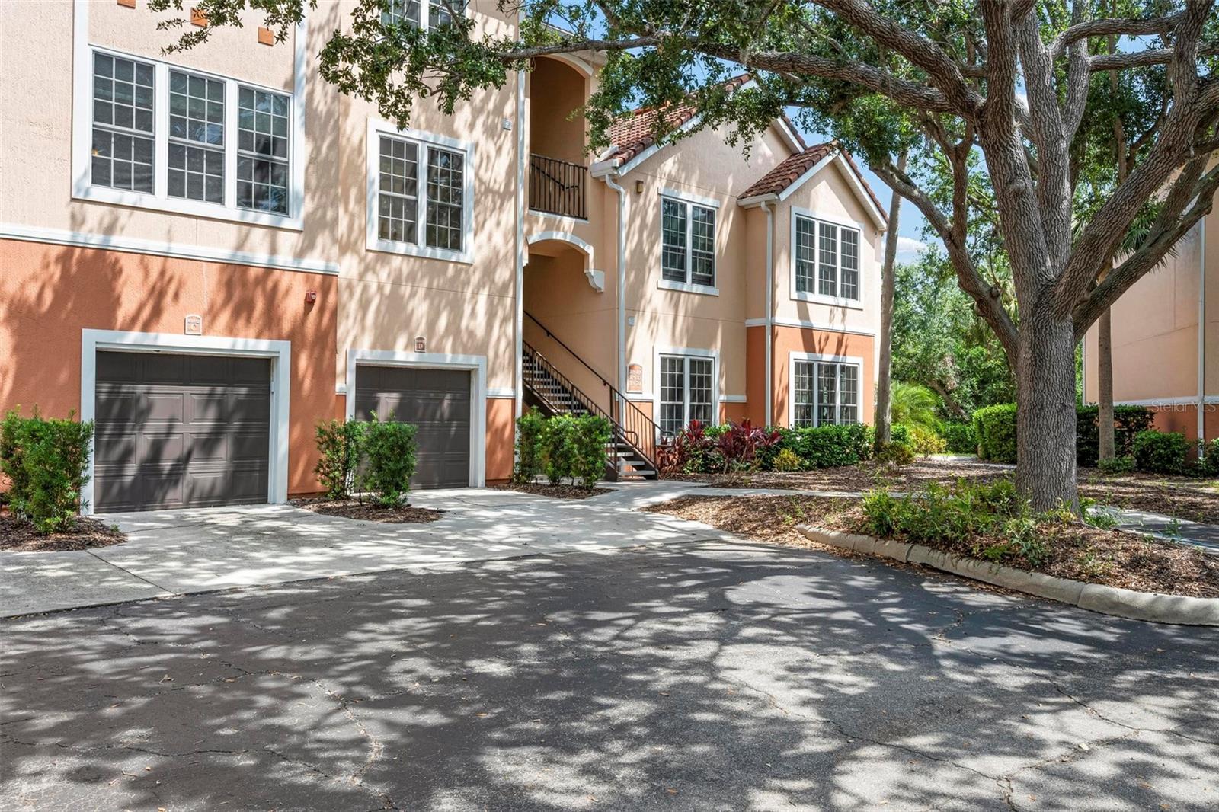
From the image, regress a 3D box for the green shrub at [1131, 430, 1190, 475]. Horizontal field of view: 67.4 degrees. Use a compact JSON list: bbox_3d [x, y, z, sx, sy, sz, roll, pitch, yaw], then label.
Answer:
[{"bbox_3d":[12.611,1.056,20.900,1.180,1.010,1.150,1,-1,-40],"label":"green shrub"}]

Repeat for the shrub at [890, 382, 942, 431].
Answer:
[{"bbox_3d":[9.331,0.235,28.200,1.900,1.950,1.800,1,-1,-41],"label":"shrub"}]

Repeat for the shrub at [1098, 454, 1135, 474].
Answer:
[{"bbox_3d":[11.476,1.326,20.700,0.760,0.440,0.700,1,-1,-40],"label":"shrub"}]

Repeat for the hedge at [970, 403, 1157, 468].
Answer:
[{"bbox_3d":[12.100,0.765,24.400,1.050,1.620,4.400,1,-1,-40],"label":"hedge"}]

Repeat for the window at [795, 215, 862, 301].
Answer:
[{"bbox_3d":[5.455,-3.636,22.786,2.719,1.877,0.110,1,-1,-41],"label":"window"}]

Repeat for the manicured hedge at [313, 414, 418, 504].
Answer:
[{"bbox_3d":[-3.639,0.744,13.598,0.787,1.311,1.891,1,-1,-41],"label":"manicured hedge"}]

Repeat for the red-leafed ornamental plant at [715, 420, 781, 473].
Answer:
[{"bbox_3d":[2.845,0.818,18.700,1.300,1.080,1.150,1,-1,-40],"label":"red-leafed ornamental plant"}]

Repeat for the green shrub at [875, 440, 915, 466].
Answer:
[{"bbox_3d":[7.041,1.160,22.688,0.828,0.593,0.759,1,-1,-41],"label":"green shrub"}]

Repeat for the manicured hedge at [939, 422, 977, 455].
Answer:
[{"bbox_3d":[10.618,0.984,27.800,1.100,1.000,1.050,1,-1,-41],"label":"manicured hedge"}]

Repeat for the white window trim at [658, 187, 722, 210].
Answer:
[{"bbox_3d":[1.866,-4.713,20.698,2.042,0.159,0.080,1,-1,-41],"label":"white window trim"}]

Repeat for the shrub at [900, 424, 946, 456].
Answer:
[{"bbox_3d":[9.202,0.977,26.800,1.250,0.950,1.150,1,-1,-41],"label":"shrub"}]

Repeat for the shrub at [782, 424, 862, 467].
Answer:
[{"bbox_3d":[5.079,0.909,21.320,2.553,0.952,0.994,1,-1,-41],"label":"shrub"}]

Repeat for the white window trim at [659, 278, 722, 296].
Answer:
[{"bbox_3d":[1.801,-2.627,20.499,1.992,0.175,0.100,1,-1,-41],"label":"white window trim"}]

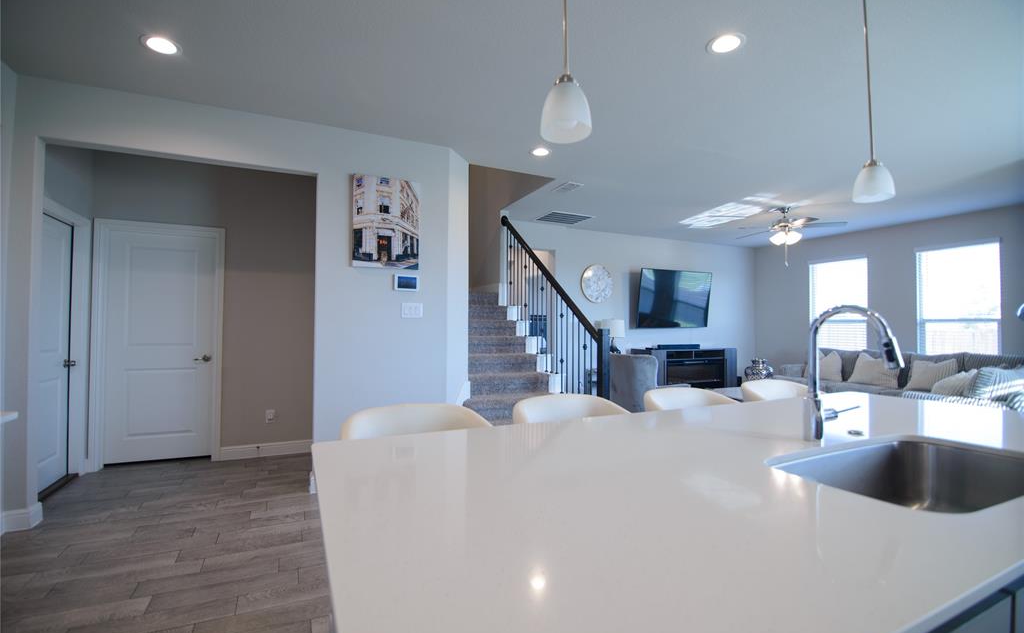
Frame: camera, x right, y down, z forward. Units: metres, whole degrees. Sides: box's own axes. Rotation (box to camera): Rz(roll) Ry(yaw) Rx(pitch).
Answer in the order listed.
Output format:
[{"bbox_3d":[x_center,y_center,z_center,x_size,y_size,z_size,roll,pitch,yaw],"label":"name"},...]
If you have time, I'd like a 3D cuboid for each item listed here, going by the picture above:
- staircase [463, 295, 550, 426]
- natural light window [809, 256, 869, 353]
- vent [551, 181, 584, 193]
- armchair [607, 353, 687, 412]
[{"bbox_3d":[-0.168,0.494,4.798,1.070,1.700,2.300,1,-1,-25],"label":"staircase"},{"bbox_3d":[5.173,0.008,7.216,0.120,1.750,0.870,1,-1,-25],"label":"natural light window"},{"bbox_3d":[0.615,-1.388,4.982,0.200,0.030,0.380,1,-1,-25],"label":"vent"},{"bbox_3d":[1.506,0.885,5.290,0.800,0.960,0.700,1,-1,-22],"label":"armchair"}]

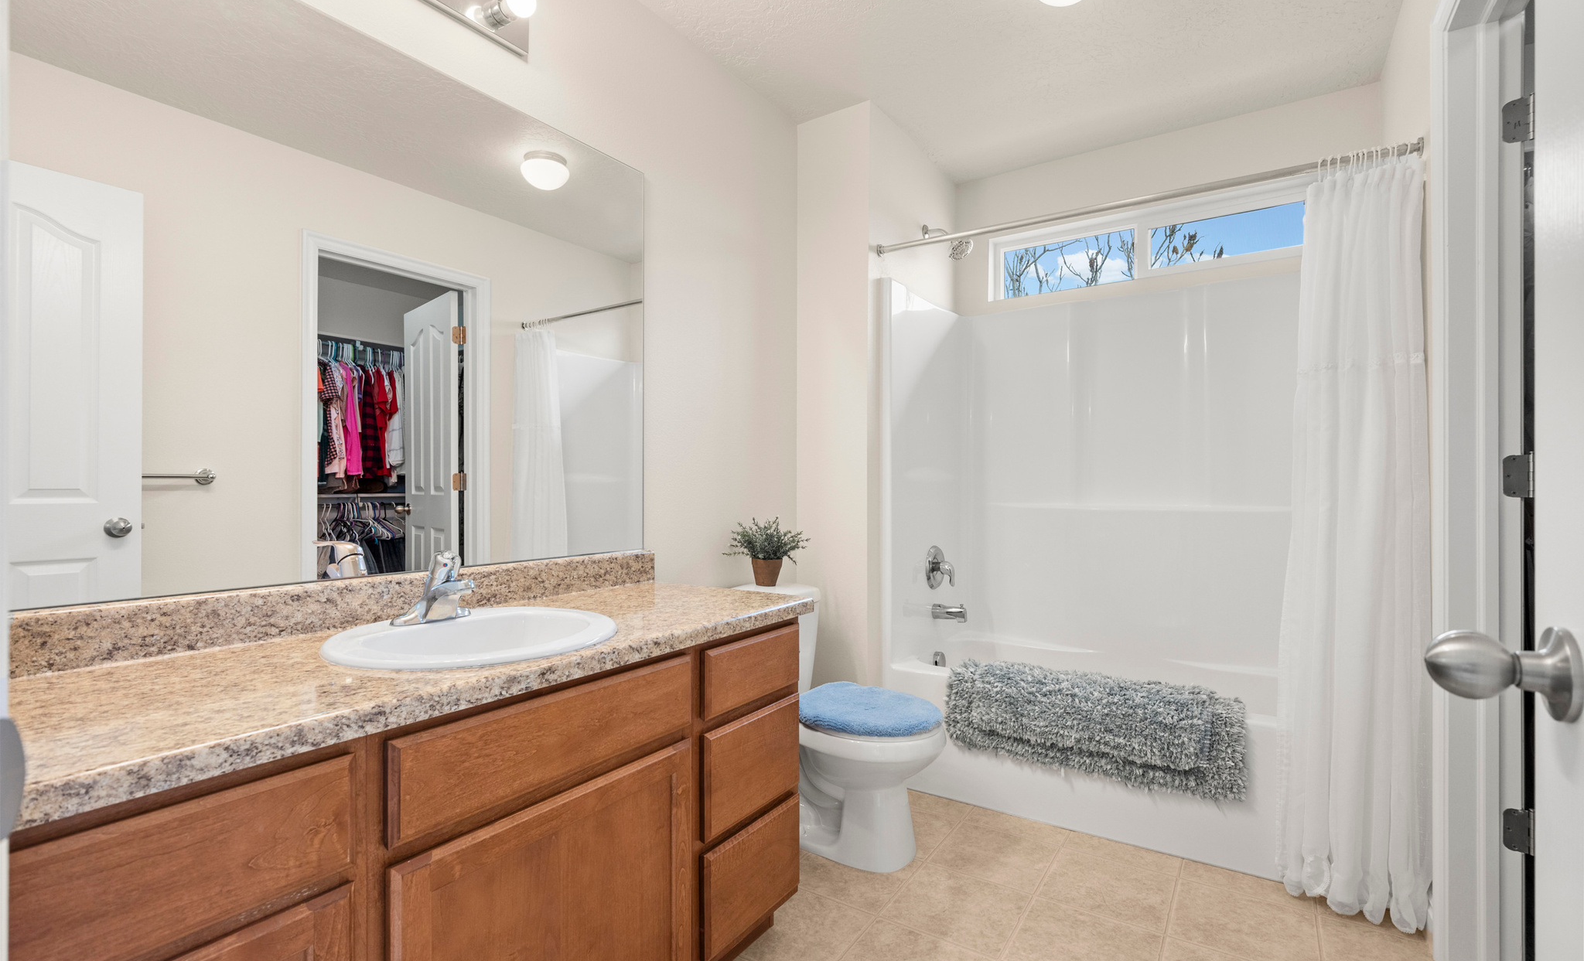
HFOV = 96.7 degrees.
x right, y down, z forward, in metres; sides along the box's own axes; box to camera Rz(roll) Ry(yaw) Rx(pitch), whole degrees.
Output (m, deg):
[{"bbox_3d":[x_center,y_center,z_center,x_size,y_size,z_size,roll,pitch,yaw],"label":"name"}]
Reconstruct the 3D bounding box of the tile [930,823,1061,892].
[{"bbox_3d":[0.591,1.090,2.040,0.301,0.010,0.301,0,-1,34],"label":"tile"}]

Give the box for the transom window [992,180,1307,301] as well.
[{"bbox_3d":[1.388,-0.931,2.786,1.223,0.277,0.080,0,-1,34],"label":"transom window"}]

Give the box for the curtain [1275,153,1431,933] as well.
[{"bbox_3d":[1.414,0.135,1.795,0.307,1.887,0.150,0,-1,34],"label":"curtain"}]

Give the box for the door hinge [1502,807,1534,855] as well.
[{"bbox_3d":[1.522,0.738,1.475,0.050,0.092,0.030,0,-1,34],"label":"door hinge"}]

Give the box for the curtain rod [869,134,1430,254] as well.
[{"bbox_3d":[0.940,-0.832,2.154,1.495,0.050,0.050,0,-1,33],"label":"curtain rod"}]

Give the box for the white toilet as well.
[{"bbox_3d":[0.120,0.717,2.139,0.729,0.735,0.450,0,-1,34],"label":"white toilet"}]

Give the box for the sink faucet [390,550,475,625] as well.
[{"bbox_3d":[-0.649,0.203,1.329,0.150,0.130,0.155,0,-1,34],"label":"sink faucet"}]

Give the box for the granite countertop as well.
[{"bbox_3d":[-0.575,0.301,1.292,0.548,0.037,1.420,0,-1,34],"label":"granite countertop"}]

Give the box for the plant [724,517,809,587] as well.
[{"bbox_3d":[-0.086,0.236,2.318,0.250,0.230,0.260,0,-1,0],"label":"plant"}]

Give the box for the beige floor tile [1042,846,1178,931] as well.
[{"bbox_3d":[0.842,1.089,1.873,0.301,0.010,0.301,0,-1,34],"label":"beige floor tile"}]

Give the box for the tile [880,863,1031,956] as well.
[{"bbox_3d":[0.424,1.087,1.789,0.301,0.010,0.301,0,-1,34],"label":"tile"}]

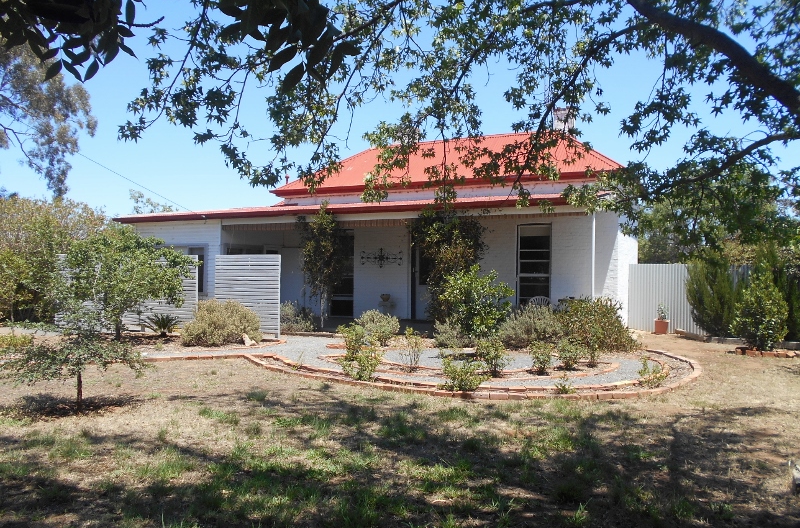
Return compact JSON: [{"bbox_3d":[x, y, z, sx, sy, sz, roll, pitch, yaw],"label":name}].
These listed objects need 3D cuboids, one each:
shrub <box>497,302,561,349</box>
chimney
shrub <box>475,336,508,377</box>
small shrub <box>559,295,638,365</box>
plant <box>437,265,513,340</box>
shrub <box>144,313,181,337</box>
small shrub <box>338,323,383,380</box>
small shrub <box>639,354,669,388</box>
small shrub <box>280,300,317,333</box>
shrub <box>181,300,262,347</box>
[{"bbox_3d":[2.822,1.280,12.796,1.400,0.930,1.250,0,0,0],"label":"shrub"},{"bbox_3d":[4.707,-4.103,17.300,0.560,0.850,0.580,0,0,24],"label":"chimney"},{"bbox_3d":[1.401,1.409,9.150,0.530,0.600,0.500,0,0,9],"label":"shrub"},{"bbox_3d":[3.877,1.164,11.797,1.600,1.170,1.500,0,0,0],"label":"small shrub"},{"bbox_3d":[1.633,0.844,13.000,1.580,1.700,1.500,0,0,7],"label":"plant"},{"bbox_3d":[-5.715,1.450,14.400,0.950,0.560,0.900,1,0,-22],"label":"shrub"},{"bbox_3d":[-0.605,1.279,9.196,0.660,0.860,0.650,0,0,0],"label":"small shrub"},{"bbox_3d":[3.579,1.505,8.450,0.420,0.460,0.400,0,0,23],"label":"small shrub"},{"bbox_3d":[-2.561,1.305,14.800,1.000,0.810,0.850,0,0,-10],"label":"small shrub"},{"bbox_3d":[-3.920,1.232,13.196,1.750,0.930,1.500,0,0,0],"label":"shrub"}]

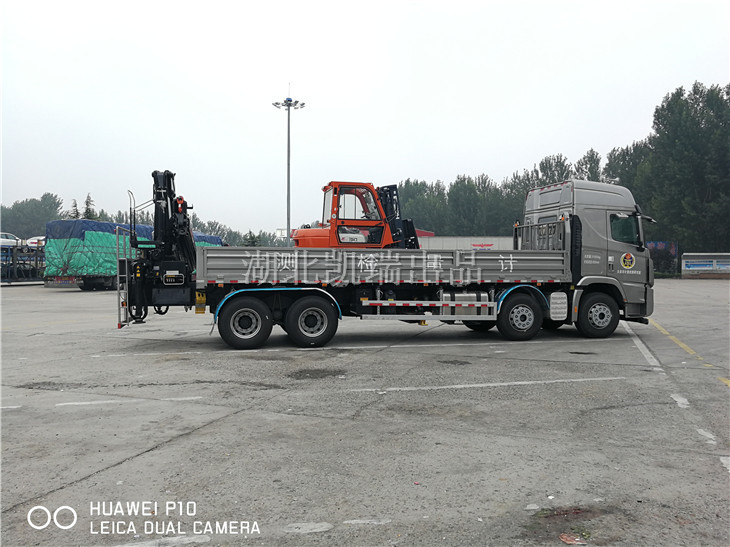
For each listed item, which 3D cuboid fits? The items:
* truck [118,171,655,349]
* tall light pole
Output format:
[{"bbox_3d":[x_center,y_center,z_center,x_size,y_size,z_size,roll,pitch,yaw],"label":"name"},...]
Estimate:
[{"bbox_3d":[0.861,-0.424,13.378,12.024,3.807,2.538,0,1,-13],"label":"truck"},{"bbox_3d":[-8.000,-8.800,60.000,3.400,19.500,3.400,0,1,0],"label":"tall light pole"}]

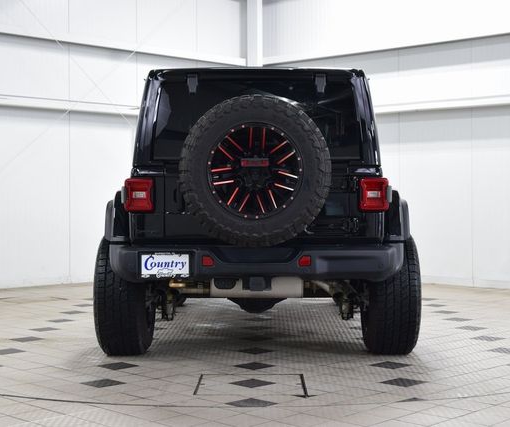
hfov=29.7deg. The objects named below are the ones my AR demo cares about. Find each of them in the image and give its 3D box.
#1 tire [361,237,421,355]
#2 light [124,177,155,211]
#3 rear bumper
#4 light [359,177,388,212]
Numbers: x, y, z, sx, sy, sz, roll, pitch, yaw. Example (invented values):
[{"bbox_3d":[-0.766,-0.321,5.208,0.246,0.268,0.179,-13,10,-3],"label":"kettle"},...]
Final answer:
[{"bbox_3d":[0.910,0.512,6.550,0.320,0.870,0.870,0,1,1],"label":"tire"},{"bbox_3d":[-0.722,-0.111,5.980,0.183,0.213,0.130,0,1,1],"label":"light"},{"bbox_3d":[0.010,0.308,5.980,1.810,0.250,0.330,0,1,1],"label":"rear bumper"},{"bbox_3d":[0.742,-0.114,5.980,0.183,0.213,0.130,0,1,1],"label":"light"}]

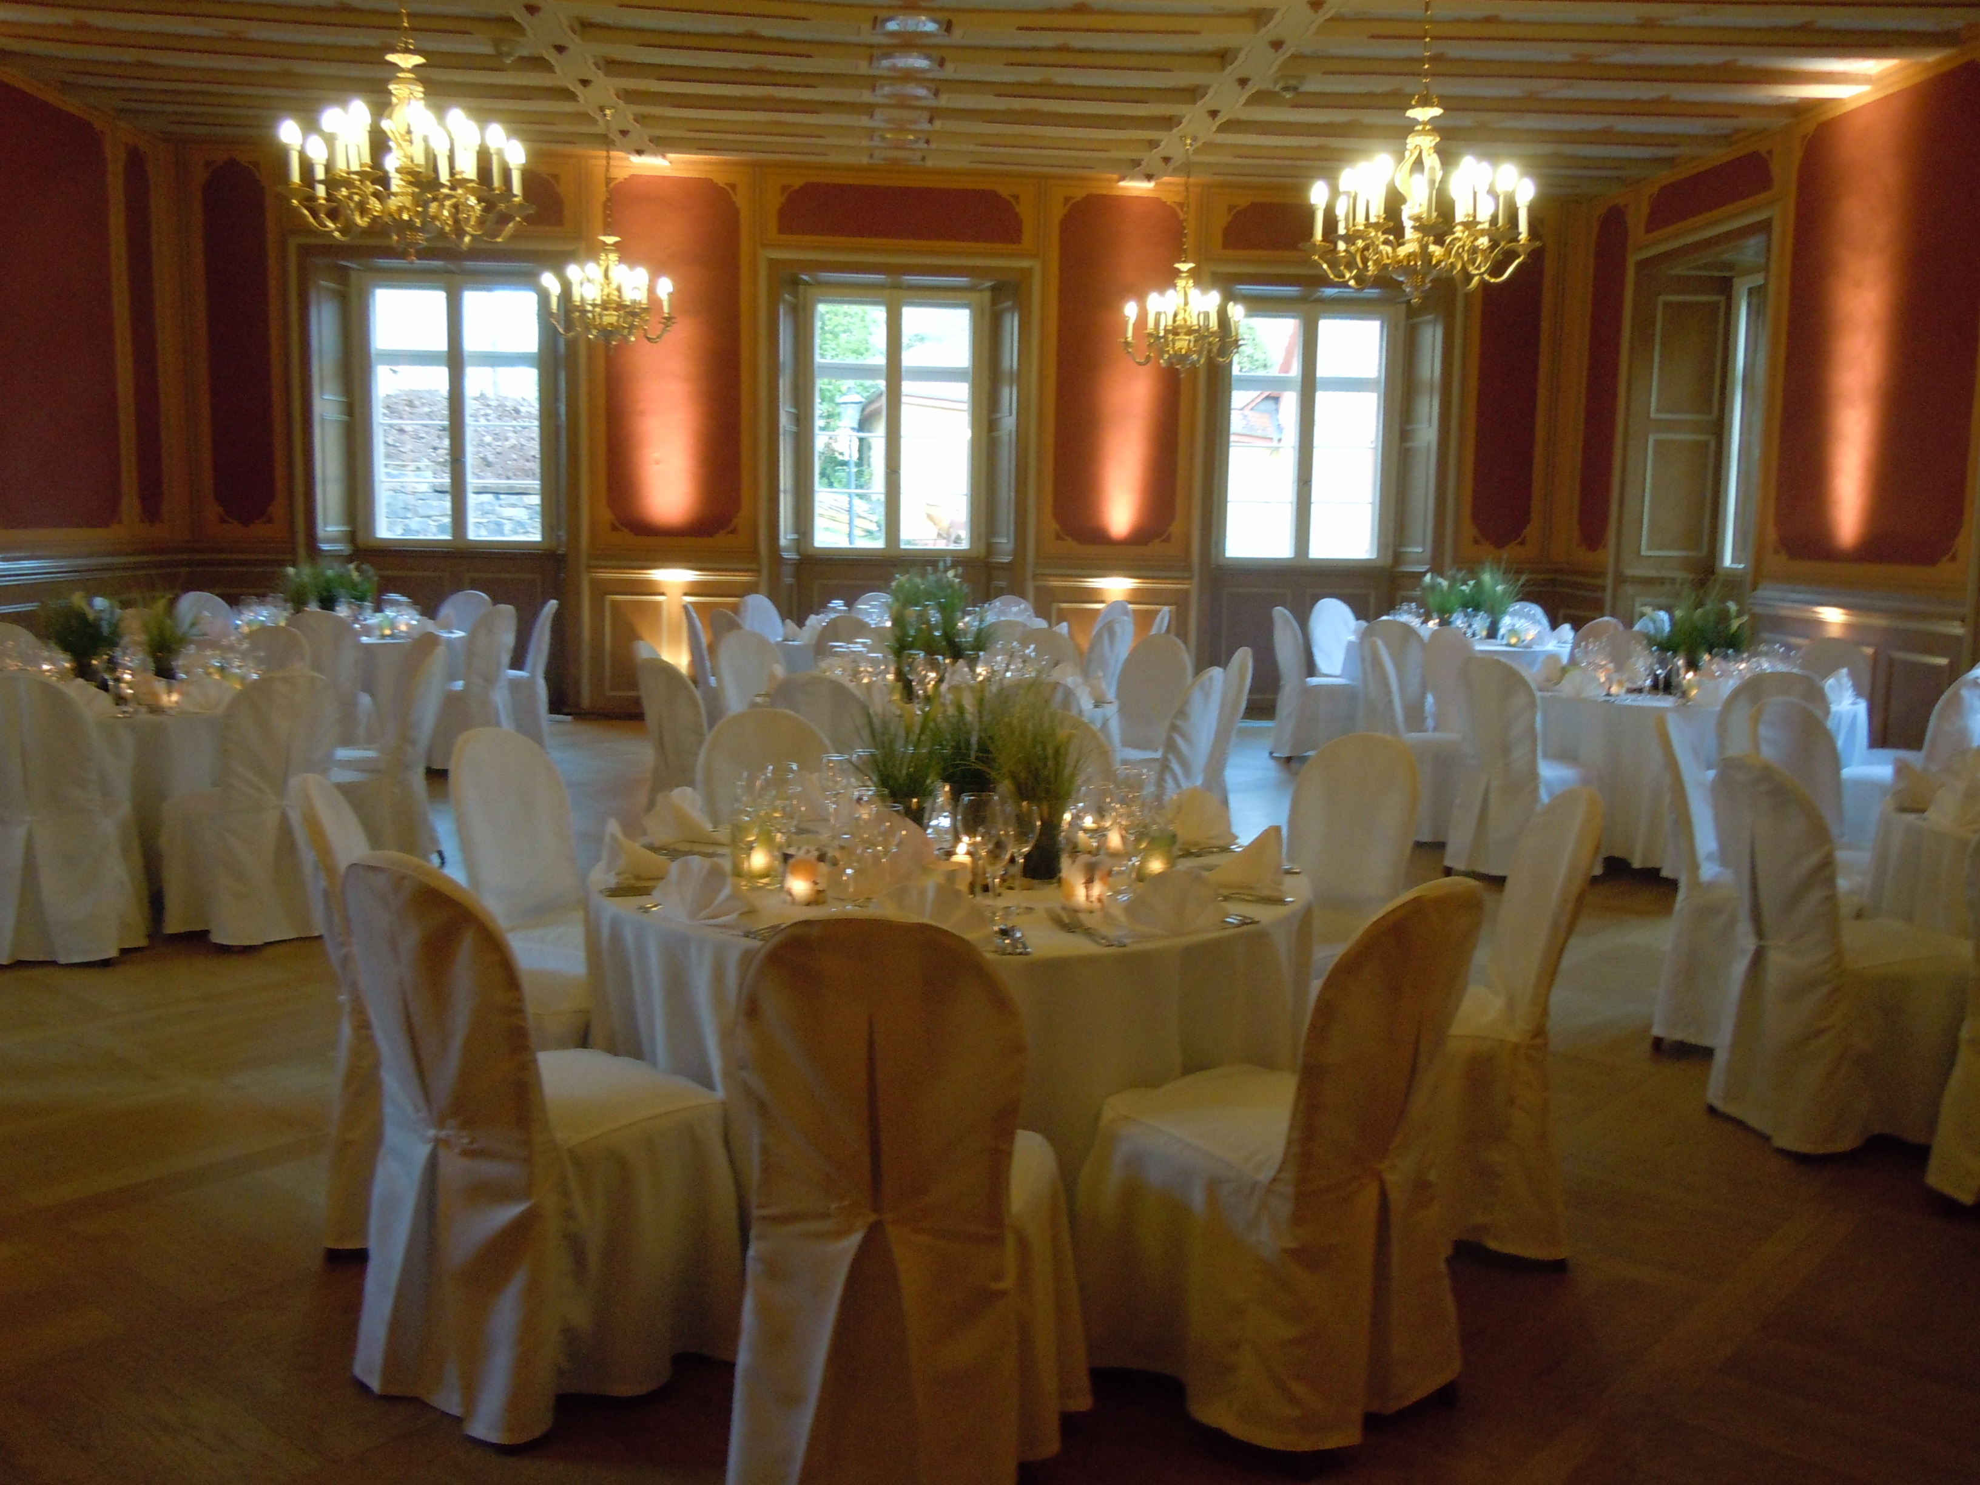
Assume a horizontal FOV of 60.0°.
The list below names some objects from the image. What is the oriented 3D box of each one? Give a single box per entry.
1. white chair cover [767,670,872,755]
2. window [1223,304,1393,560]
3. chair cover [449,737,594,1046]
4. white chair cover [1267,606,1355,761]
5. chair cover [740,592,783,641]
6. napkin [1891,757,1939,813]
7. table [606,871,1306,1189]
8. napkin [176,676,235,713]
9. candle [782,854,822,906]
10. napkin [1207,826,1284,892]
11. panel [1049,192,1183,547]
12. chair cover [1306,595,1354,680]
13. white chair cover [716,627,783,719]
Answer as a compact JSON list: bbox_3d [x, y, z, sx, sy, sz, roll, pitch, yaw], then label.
[{"bbox_3d":[-0.519,0.207,6.062,0.420,0.949,0.540,4,8,19],"label":"white chair cover"},{"bbox_3d":[2.509,-2.443,13.528,1.370,2.030,0.122,0,7,-5],"label":"window"},{"bbox_3d":[-0.973,0.457,4.049,0.540,0.949,0.420,5,8,30],"label":"chair cover"},{"bbox_3d":[2.216,-0.398,11.542,0.570,0.970,0.450,-1,7,-13],"label":"white chair cover"},{"bbox_3d":[-1.407,-0.503,11.472,0.540,0.949,0.420,7,9,38],"label":"chair cover"},{"bbox_3d":[2.603,0.125,4.798,0.125,0.125,0.180,4,8,22],"label":"napkin"},{"bbox_3d":[-0.092,0.632,3.842,1.590,0.735,1.590,0,8,-5],"label":"table"},{"bbox_3d":[-3.007,-0.194,6.589,0.200,0.130,0.145,-3,8,-28],"label":"napkin"},{"bbox_3d":[-0.387,0.279,3.523,0.074,0.092,0.074,1,8,0],"label":"candle"},{"bbox_3d":[0.539,0.239,3.600,0.152,0.122,0.183,3,7,13],"label":"napkin"},{"bbox_3d":[0.962,-2.770,12.833,0.954,2.578,0.050,0,7,-5],"label":"panel"},{"bbox_3d":[2.754,-0.574,12.949,0.480,0.965,0.570,-4,9,-35],"label":"chair cover"},{"bbox_3d":[-0.961,-0.022,7.784,0.540,0.949,0.420,7,10,41],"label":"white chair cover"}]

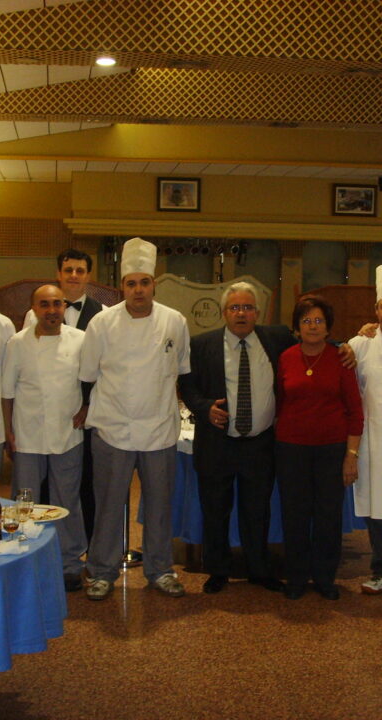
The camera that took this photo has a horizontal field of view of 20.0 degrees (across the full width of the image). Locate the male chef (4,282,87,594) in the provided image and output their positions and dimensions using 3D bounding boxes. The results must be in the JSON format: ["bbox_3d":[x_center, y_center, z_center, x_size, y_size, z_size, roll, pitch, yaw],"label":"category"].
[{"bbox_3d":[-0.772,0.410,5.886,0.470,1.650,0.340,1,4,-5],"label":"male chef"}]

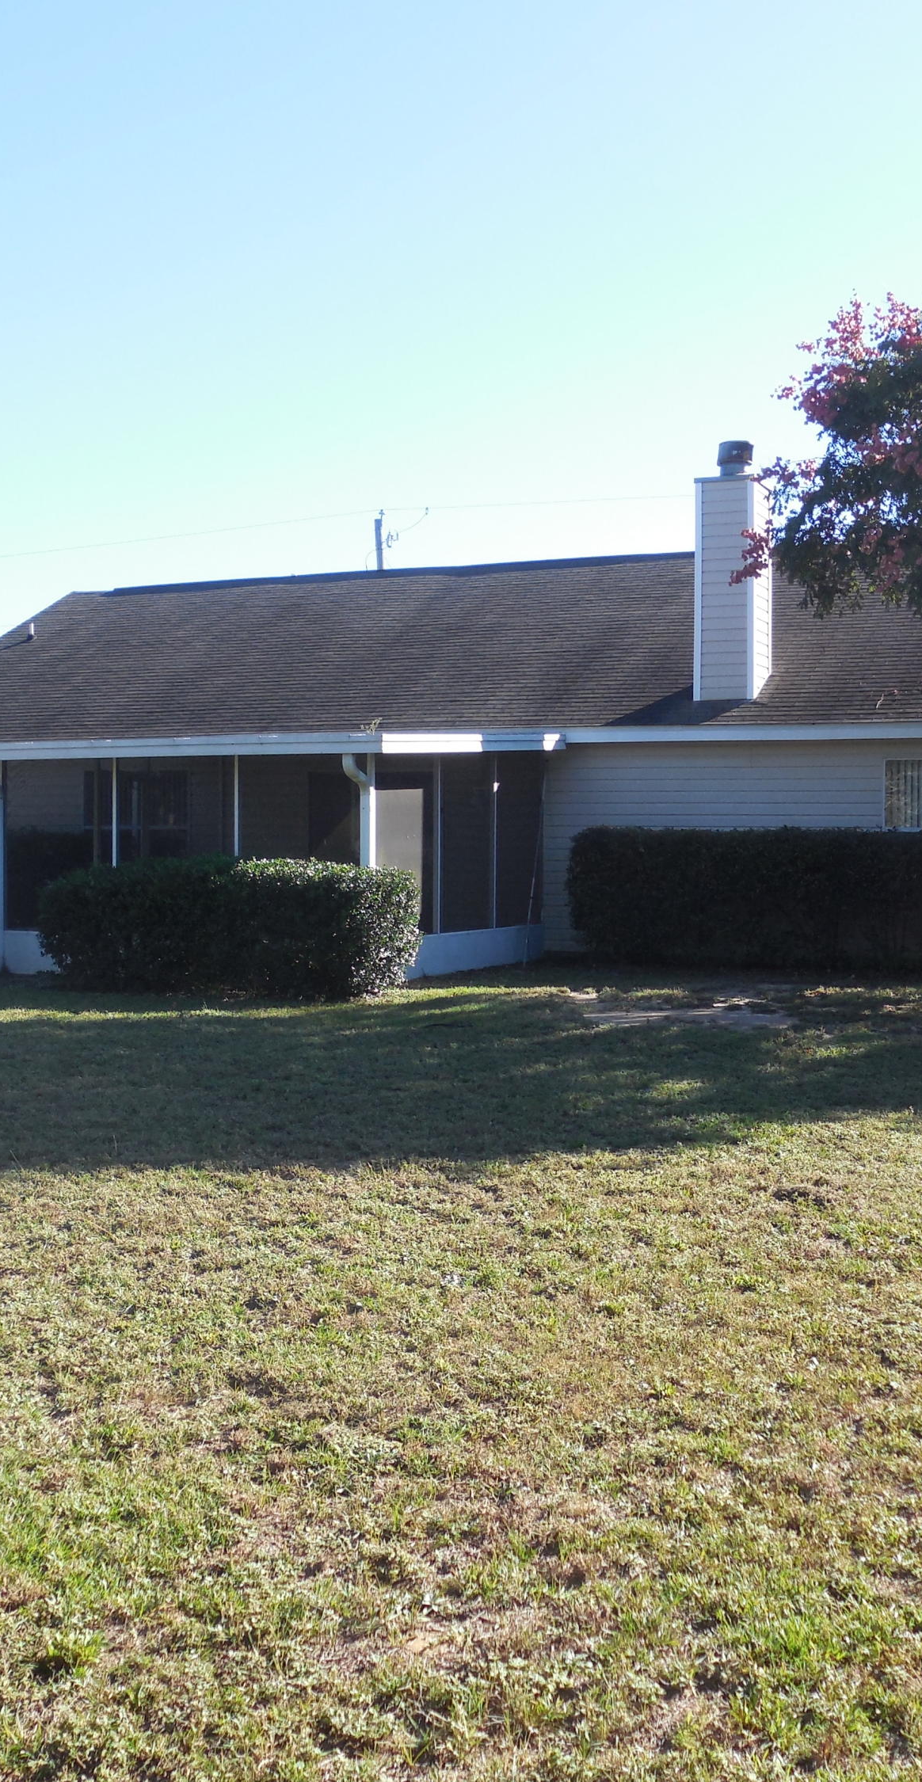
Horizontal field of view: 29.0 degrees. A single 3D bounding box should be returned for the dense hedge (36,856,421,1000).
[{"bbox_3d":[-2.163,0.321,16.448,3.400,1.180,1.150,1,3,25],"label":"dense hedge"}]

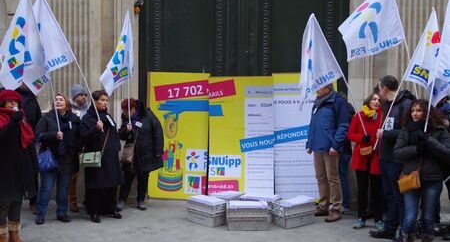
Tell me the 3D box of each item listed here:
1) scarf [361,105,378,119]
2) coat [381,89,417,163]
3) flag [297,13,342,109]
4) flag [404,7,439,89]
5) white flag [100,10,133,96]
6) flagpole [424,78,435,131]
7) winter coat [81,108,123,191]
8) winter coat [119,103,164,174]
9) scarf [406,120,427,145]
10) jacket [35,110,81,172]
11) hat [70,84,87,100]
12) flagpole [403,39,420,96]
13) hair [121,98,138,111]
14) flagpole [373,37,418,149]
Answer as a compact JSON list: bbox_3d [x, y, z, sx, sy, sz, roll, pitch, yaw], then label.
[{"bbox_3d":[1.750,-0.103,5.450,0.230,0.166,0.200,0,2,-6],"label":"scarf"},{"bbox_3d":[1.978,0.051,5.100,0.400,0.820,0.520,-1,2,-30],"label":"coat"},{"bbox_3d":[1.125,-0.701,5.300,0.520,1.108,0.260,1,2,9],"label":"flag"},{"bbox_3d":[2.228,-0.808,5.050,0.440,0.891,0.250,1,2,6],"label":"flag"},{"bbox_3d":[-1.476,-0.936,6.150,0.460,1.170,0.200,0,2,-6],"label":"white flag"},{"bbox_3d":[1.822,-0.173,4.000,0.025,0.576,0.025,9,0,0],"label":"flagpole"},{"bbox_3d":[-1.578,0.332,5.750,0.500,1.064,0.420,-1,3,-37],"label":"winter coat"},{"bbox_3d":[-1.153,0.236,6.250,0.600,0.970,0.450,2,2,34],"label":"winter coat"},{"bbox_3d":[1.766,0.106,4.150,0.210,0.250,0.200,1,2,24],"label":"scarf"},{"bbox_3d":[-2.097,0.245,5.650,0.570,0.763,0.400,0,2,-12],"label":"jacket"},{"bbox_3d":[-2.047,-0.413,6.300,0.240,0.210,0.210,2,3,40],"label":"hat"},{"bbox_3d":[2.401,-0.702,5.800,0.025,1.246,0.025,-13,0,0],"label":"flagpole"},{"bbox_3d":[-1.337,-0.227,6.300,0.200,0.200,0.220,1,3,24],"label":"hair"},{"bbox_3d":[1.851,-0.331,4.800,0.025,1.369,0.025,22,0,0],"label":"flagpole"}]

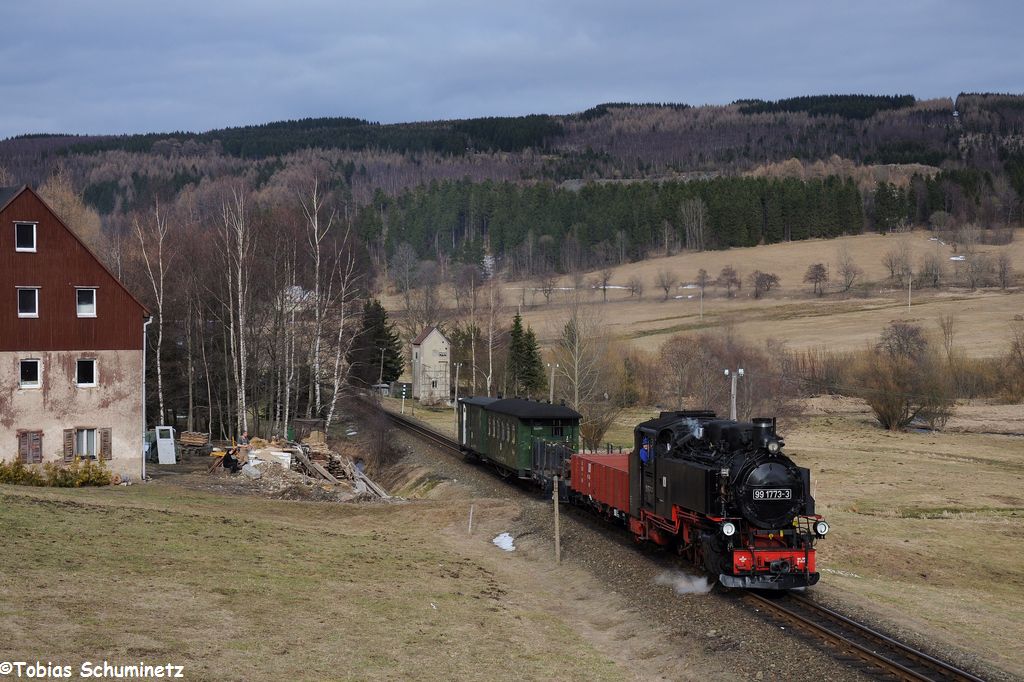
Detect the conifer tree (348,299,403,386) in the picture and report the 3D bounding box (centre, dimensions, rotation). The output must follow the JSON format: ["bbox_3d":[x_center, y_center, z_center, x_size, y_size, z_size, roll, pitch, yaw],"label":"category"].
[{"bbox_3d":[-14.739,0.270,175.000,5.800,9.800,5.800,0,0,0],"label":"conifer tree"}]

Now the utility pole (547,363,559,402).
[{"bbox_3d":[2.199,3.665,88.000,0.600,5.000,0.250,0,0,-7],"label":"utility pole"}]

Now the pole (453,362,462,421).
[{"bbox_3d":[-3.901,4.259,116.000,0.600,5.400,0.250,0,0,-7],"label":"pole"}]

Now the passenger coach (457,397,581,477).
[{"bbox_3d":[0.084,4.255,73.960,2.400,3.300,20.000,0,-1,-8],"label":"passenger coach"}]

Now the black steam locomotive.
[{"bbox_3d":[4.800,3.600,38.700,2.400,3.500,10.800,0,-1,-7],"label":"black steam locomotive"}]

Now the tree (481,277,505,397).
[{"bbox_3d":[-1.834,0.313,145.000,2.600,11.800,2.600,0,0,0],"label":"tree"}]

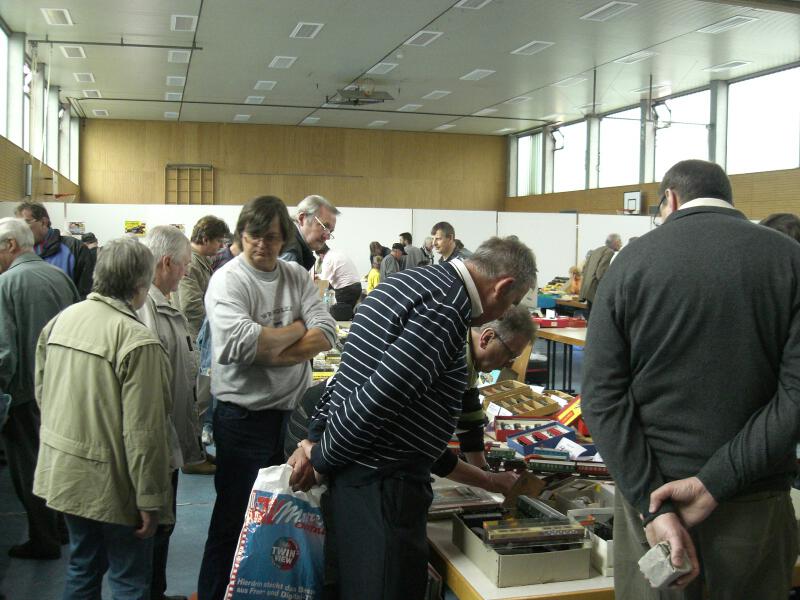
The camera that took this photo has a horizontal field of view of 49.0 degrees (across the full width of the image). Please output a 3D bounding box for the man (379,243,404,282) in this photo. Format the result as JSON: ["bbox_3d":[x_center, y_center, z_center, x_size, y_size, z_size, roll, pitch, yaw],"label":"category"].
[{"bbox_3d":[-0.158,-0.122,13.655,0.420,1.530,0.500,-2,5,-30],"label":"man"}]

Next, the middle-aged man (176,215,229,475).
[{"bbox_3d":[-1.326,0.303,5.963,0.420,1.760,0.520,-1,4,-20],"label":"middle-aged man"}]

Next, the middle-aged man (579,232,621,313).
[{"bbox_3d":[2.782,-0.080,12.362,0.520,1.720,0.520,-1,4,-22],"label":"middle-aged man"}]

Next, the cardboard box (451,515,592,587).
[{"bbox_3d":[0.332,0.684,2.466,0.260,0.090,0.355,0,4,-16],"label":"cardboard box"}]

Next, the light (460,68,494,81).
[{"bbox_3d":[2.403,-6.980,27.047,0.620,0.100,1.600,0,4,-16],"label":"light"}]

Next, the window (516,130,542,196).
[{"bbox_3d":[6.047,-6.350,41.005,0.150,2.650,2.900,0,4,-16],"label":"window"}]

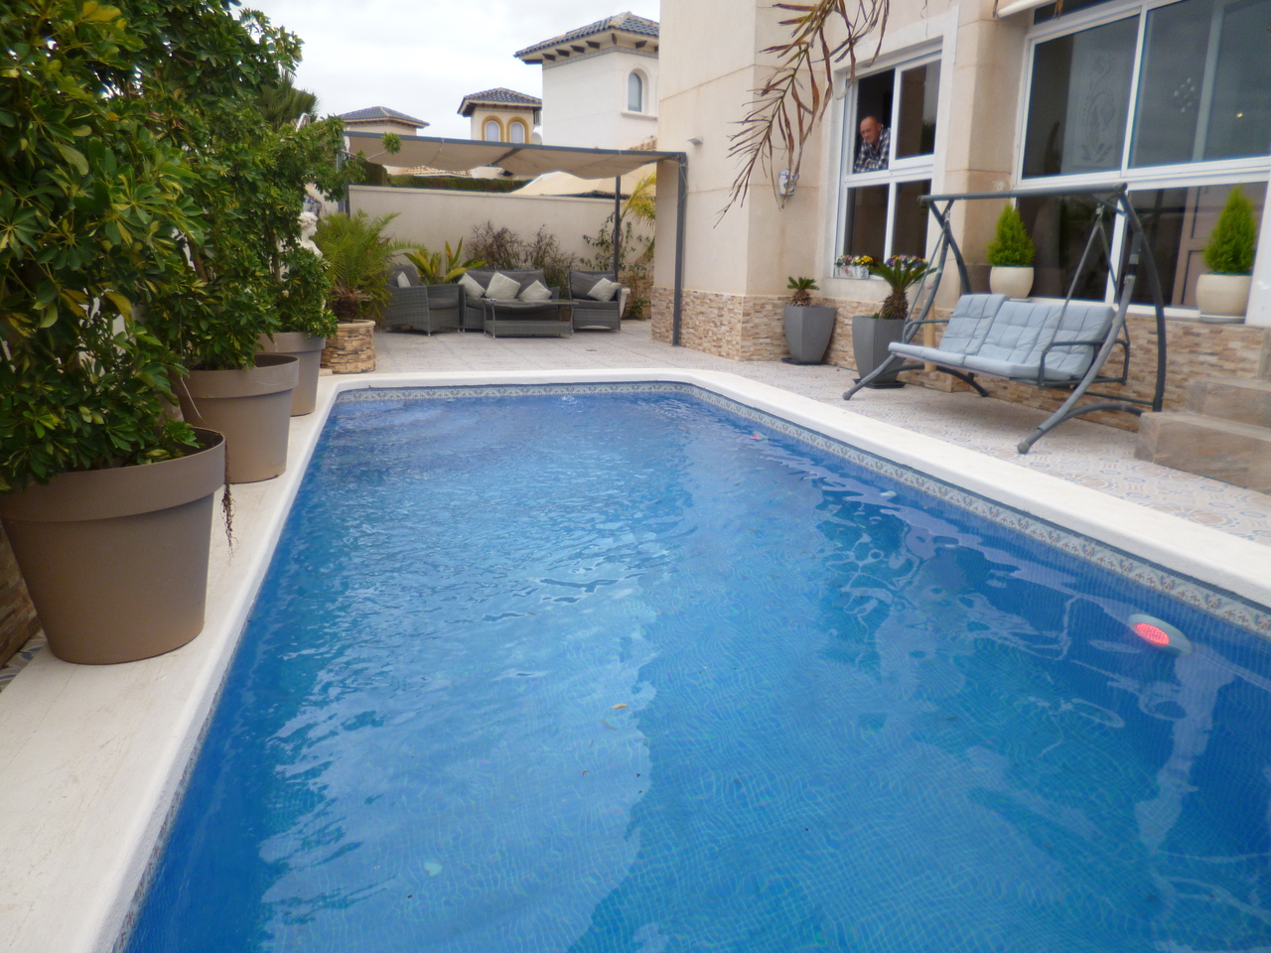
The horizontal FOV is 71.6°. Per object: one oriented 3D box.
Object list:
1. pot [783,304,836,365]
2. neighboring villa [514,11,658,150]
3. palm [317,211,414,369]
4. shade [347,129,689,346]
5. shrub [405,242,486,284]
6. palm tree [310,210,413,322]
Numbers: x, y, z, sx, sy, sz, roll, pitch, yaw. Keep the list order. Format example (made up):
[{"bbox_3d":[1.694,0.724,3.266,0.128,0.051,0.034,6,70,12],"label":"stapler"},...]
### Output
[{"bbox_3d":[1.830,-1.515,9.320,0.430,0.582,0.430,-3,14,-18],"label":"pot"},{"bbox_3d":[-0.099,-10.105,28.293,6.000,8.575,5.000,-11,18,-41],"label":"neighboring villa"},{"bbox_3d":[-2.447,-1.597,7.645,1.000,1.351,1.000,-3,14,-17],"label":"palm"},{"bbox_3d":[-1.740,-3.007,11.630,3.986,2.302,3.067,-3,14,-17],"label":"shade"},{"bbox_3d":[-2.999,-3.344,13.900,1.250,0.800,1.000,-3,14,-17],"label":"shrub"},{"bbox_3d":[-2.443,-1.796,7.598,1.000,0.943,1.000,-3,14,-17],"label":"palm tree"}]

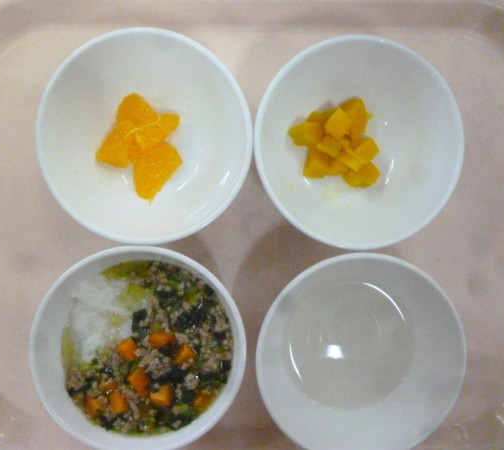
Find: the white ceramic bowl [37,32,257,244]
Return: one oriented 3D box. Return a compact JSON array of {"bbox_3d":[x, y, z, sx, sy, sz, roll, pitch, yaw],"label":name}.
[{"bbox_3d":[-0.060,-0.049,0.298,0.120,0.055,0.120,0,91,-2],"label":"white ceramic bowl"}]

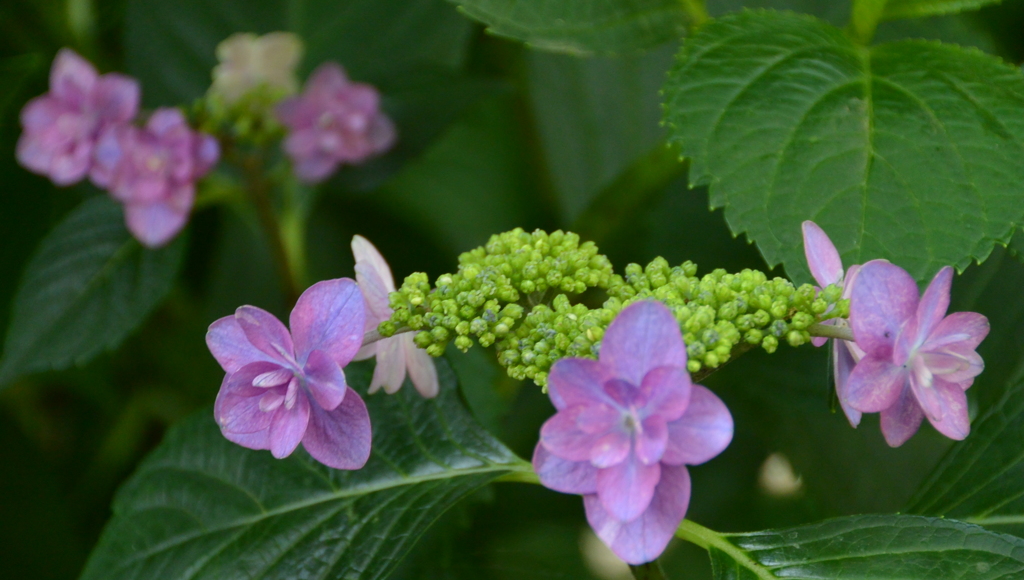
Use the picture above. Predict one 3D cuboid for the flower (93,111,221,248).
[{"bbox_3d":[-0.088,-0.028,1.470,0.031,0.034,0.018,2,3,6],"label":"flower"}]

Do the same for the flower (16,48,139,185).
[{"bbox_3d":[-0.108,-0.043,1.480,0.031,0.033,0.018,5,4,18],"label":"flower"}]

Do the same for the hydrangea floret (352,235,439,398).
[{"bbox_3d":[-0.027,0.006,1.360,0.019,0.038,0.036,-20,3,31],"label":"hydrangea floret"}]

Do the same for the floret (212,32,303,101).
[{"bbox_3d":[-0.065,-0.055,1.530,0.025,0.025,0.015,0,6,0],"label":"floret"}]

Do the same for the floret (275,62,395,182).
[{"bbox_3d":[-0.045,-0.042,1.500,0.031,0.031,0.018,-4,4,-15],"label":"floret"}]

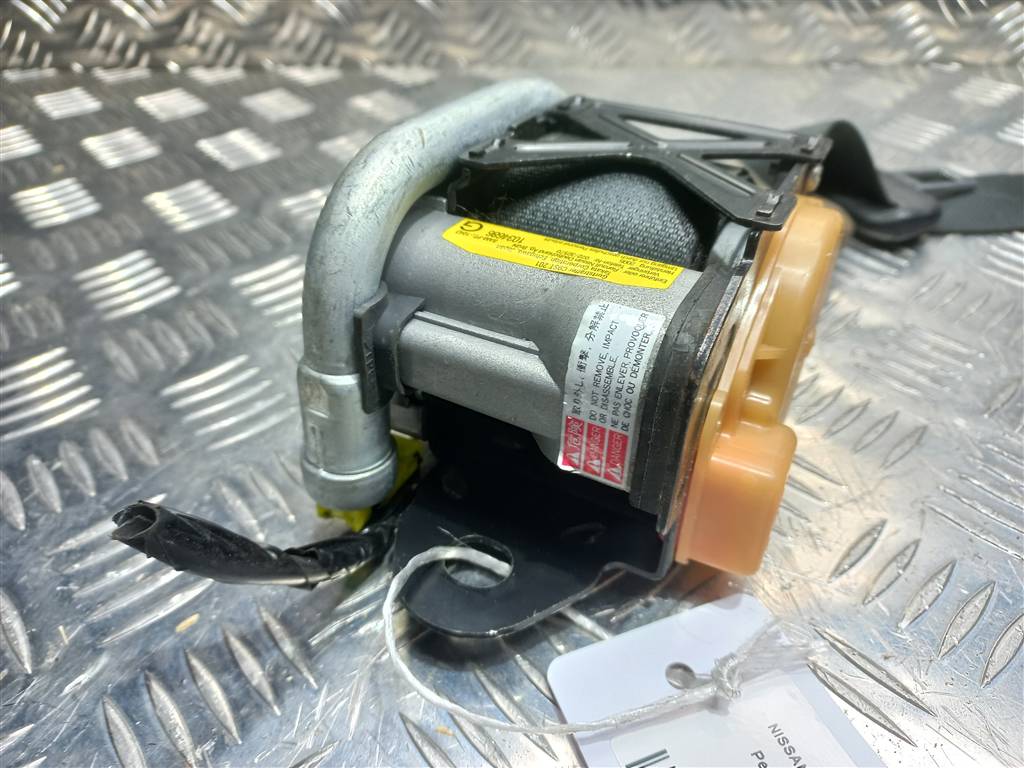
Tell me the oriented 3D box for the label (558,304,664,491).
[{"bbox_3d":[0.017,0.004,0.133,0.014,0.036,0.009,17,29,19],"label":"label"}]

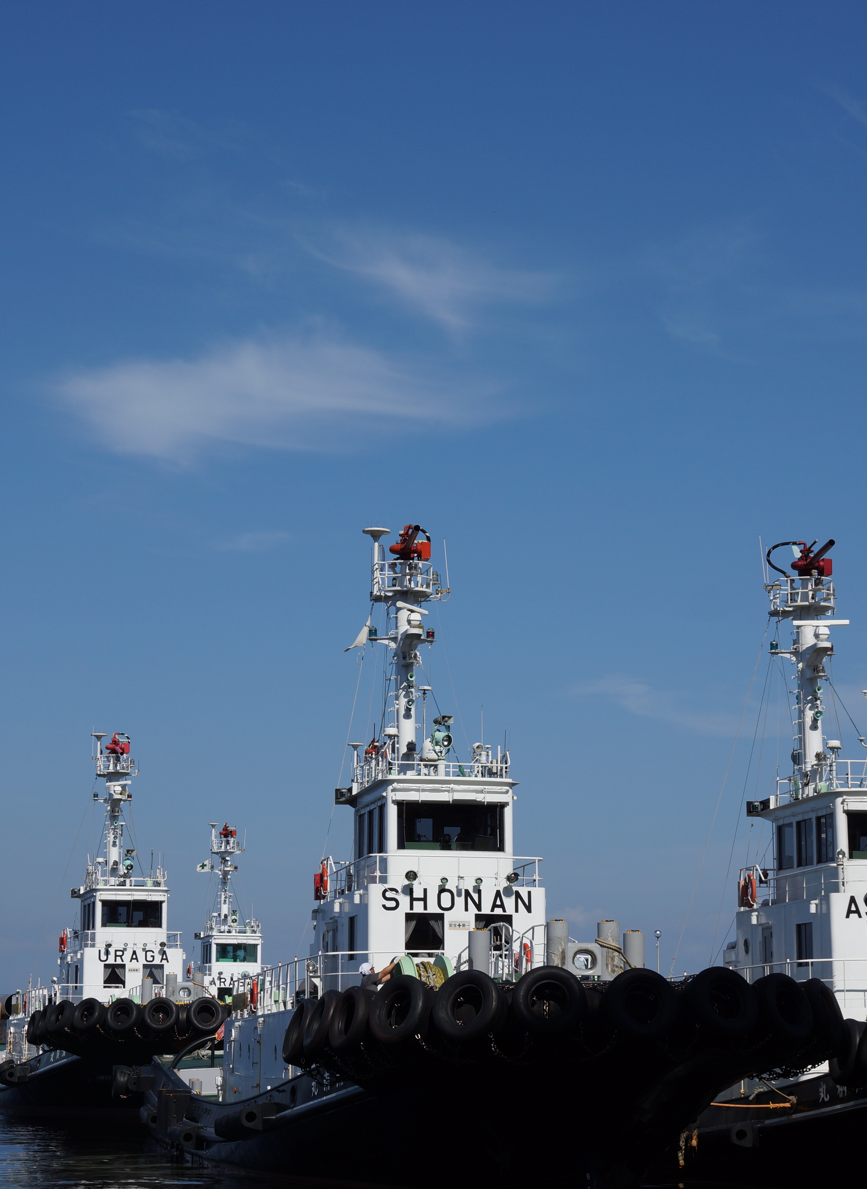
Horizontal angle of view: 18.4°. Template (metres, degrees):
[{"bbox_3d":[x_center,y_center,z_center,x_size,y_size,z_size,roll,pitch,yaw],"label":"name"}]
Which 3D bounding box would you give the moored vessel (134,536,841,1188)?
[{"bbox_3d":[-0.010,5.800,62.220,10.230,15.360,33.630,2,-10,-13],"label":"moored vessel"}]

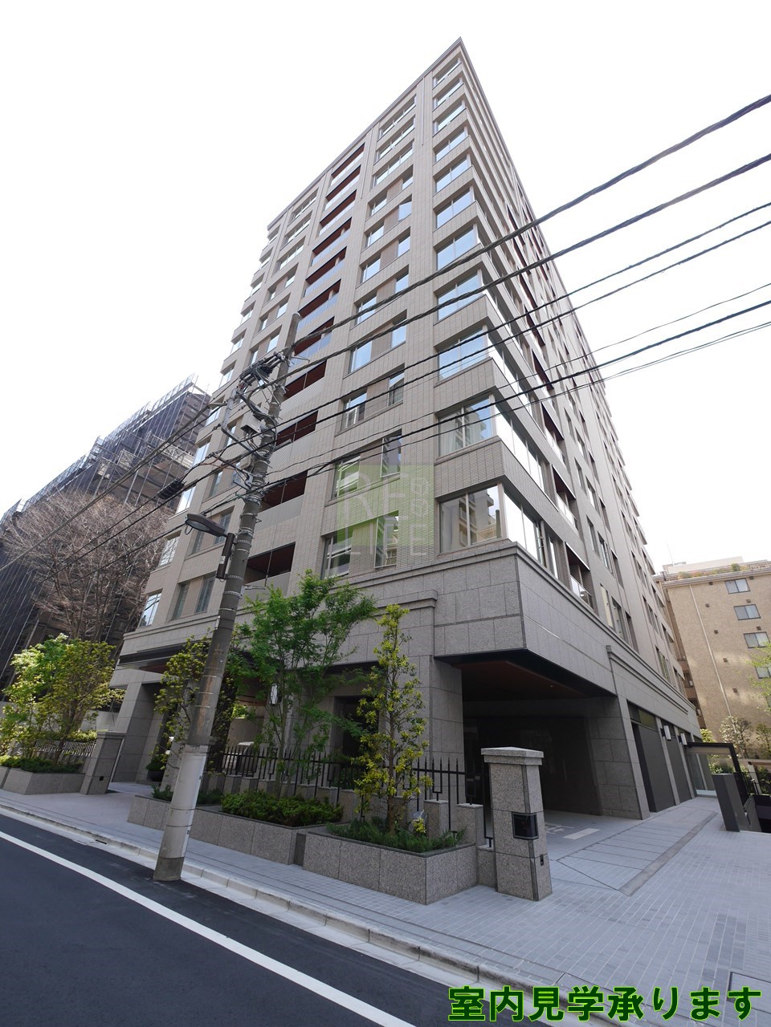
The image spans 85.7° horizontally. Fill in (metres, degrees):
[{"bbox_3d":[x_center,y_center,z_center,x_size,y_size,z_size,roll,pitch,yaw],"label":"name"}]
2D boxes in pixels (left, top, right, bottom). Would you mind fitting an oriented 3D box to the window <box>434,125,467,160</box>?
[{"bbox_3d":[3.718,-20.652,23.529,2.082,2.148,0.140,-18,-36,34],"label":"window"}]

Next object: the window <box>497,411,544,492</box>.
[{"bbox_3d":[4.495,-2.045,13.711,0.120,1.650,3.800,-18,-36,34],"label":"window"}]

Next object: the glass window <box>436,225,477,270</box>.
[{"bbox_3d":[3.000,-11.327,17.755,1.900,1.650,0.120,-18,-36,34],"label":"glass window"}]

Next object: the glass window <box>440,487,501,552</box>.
[{"bbox_3d":[2.274,0.160,11.358,1.850,1.640,0.120,-18,-36,34],"label":"glass window"}]

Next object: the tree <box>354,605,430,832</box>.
[{"bbox_3d":[0.173,3.281,7.103,1.200,3.500,1.200,3,-29,1],"label":"tree"}]

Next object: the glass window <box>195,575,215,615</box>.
[{"bbox_3d":[-8.262,3.782,19.412,1.017,1.919,0.140,-18,-36,34],"label":"glass window"}]

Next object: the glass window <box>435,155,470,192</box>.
[{"bbox_3d":[3.346,-17.062,20.953,1.900,1.650,0.120,-18,-36,34],"label":"glass window"}]

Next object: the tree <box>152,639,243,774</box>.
[{"bbox_3d":[-4.760,4.944,10.685,1.850,3.650,1.750,-18,-36,34],"label":"tree"}]

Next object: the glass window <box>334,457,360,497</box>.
[{"bbox_3d":[-1.466,-1.437,16.320,1.130,1.616,0.130,-18,-36,34],"label":"glass window"}]

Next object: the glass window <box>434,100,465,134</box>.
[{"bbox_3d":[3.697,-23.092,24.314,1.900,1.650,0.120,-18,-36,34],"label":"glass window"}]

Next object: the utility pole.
[{"bbox_3d":[-2.791,-0.262,8.823,0.400,12.300,0.400,-18,-36,34],"label":"utility pole"}]

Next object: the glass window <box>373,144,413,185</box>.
[{"bbox_3d":[0.560,-23.090,27.794,3.558,2.132,0.140,-18,-36,34],"label":"glass window"}]

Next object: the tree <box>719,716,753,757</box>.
[{"bbox_3d":[29.705,19.579,35.191,2.300,4.400,2.300,-18,-36,34],"label":"tree"}]

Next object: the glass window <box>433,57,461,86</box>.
[{"bbox_3d":[4.323,-30.495,28.974,2.066,2.148,0.140,-18,-36,34],"label":"glass window"}]

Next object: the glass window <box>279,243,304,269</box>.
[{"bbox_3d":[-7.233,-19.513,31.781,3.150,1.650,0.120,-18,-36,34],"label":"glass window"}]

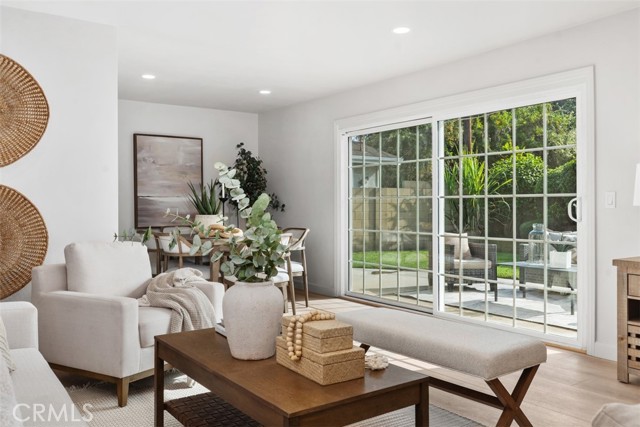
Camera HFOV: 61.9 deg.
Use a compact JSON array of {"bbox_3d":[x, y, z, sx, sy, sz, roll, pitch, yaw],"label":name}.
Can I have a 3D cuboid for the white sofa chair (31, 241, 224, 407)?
[{"bbox_3d":[-1.211,0.615,3.464,0.810,0.850,0.865,0,1,29],"label":"white sofa chair"}]

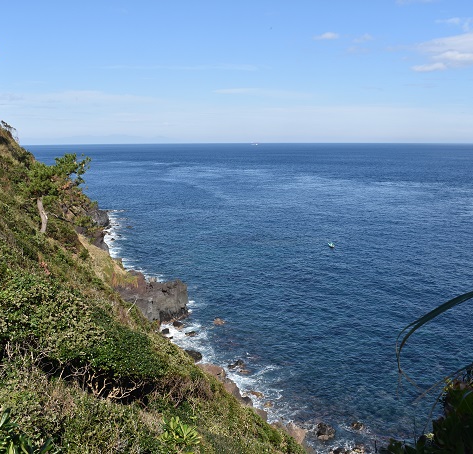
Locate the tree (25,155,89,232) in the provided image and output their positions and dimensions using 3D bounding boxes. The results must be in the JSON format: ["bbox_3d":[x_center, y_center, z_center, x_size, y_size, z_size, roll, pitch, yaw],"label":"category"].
[{"bbox_3d":[-12.620,-2.430,36.000,4.600,5.500,4.300,0,9,0],"label":"tree"}]

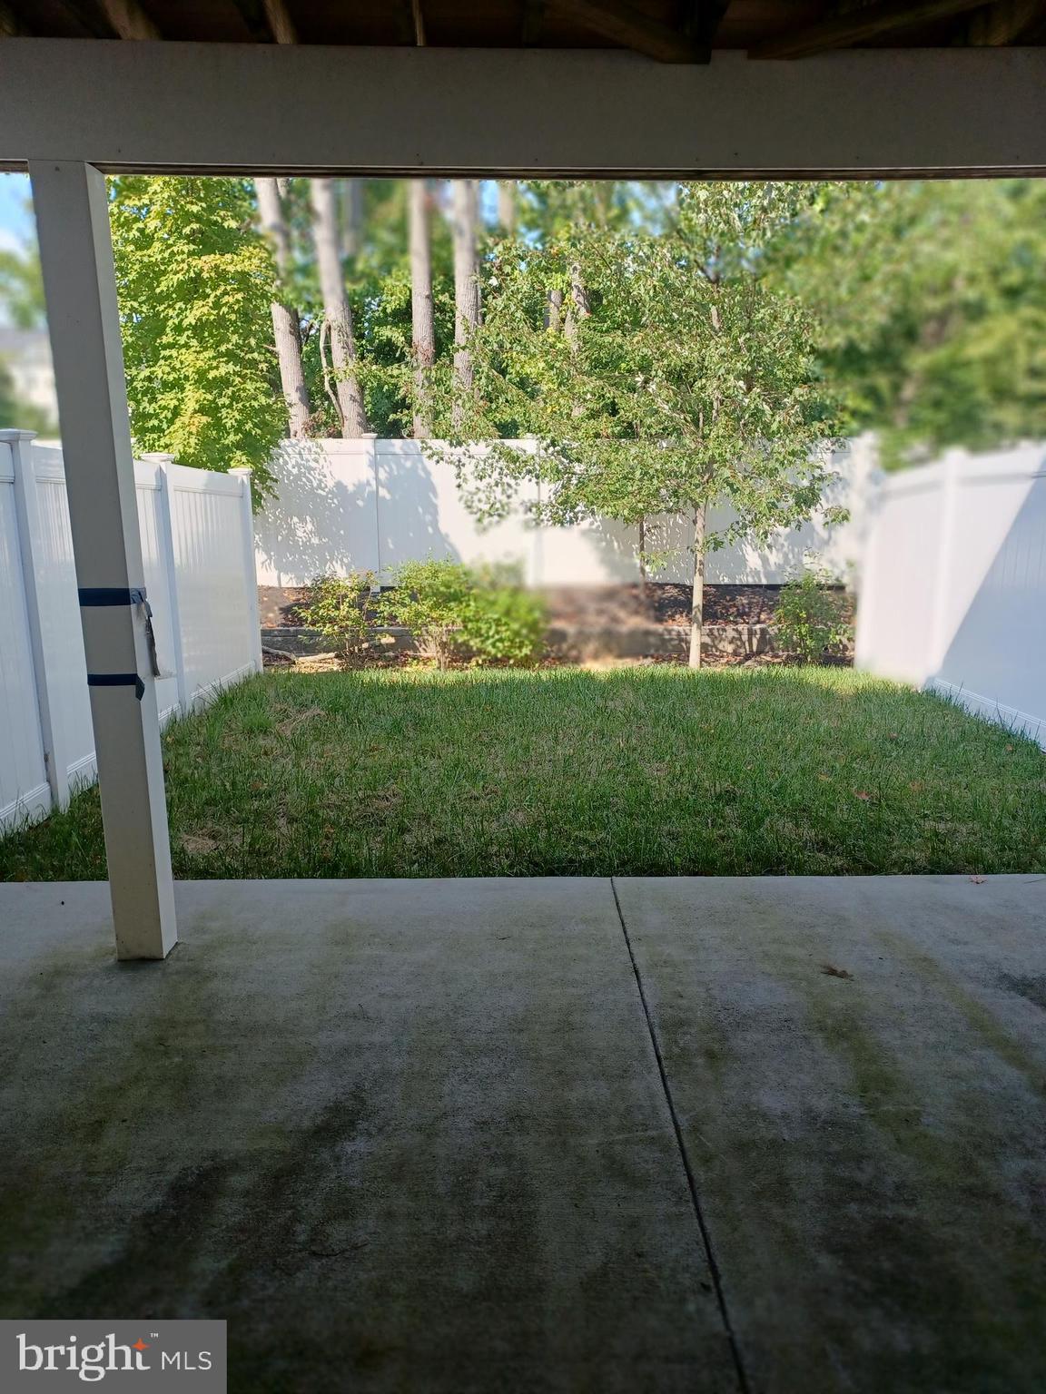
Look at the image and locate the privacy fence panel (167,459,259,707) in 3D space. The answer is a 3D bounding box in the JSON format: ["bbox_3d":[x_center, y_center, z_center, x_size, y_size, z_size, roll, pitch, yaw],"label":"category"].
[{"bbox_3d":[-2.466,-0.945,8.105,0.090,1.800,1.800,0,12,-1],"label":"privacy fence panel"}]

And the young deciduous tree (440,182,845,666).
[{"bbox_3d":[1.101,-2.685,9.050,3.650,4.900,3.400,0,12,-1],"label":"young deciduous tree"}]

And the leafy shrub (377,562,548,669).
[{"bbox_3d":[-0.609,-0.785,9.391,1.500,1.020,1.150,0,12,-1],"label":"leafy shrub"}]

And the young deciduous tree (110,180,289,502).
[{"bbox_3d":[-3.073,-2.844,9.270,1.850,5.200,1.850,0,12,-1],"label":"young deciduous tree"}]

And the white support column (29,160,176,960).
[{"bbox_3d":[-1.354,-0.357,3.314,0.163,2.560,0.160,0,12,-1],"label":"white support column"}]

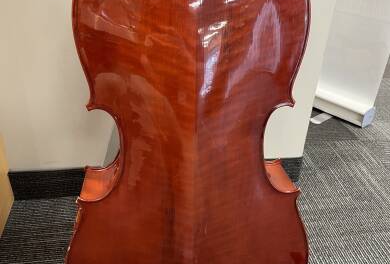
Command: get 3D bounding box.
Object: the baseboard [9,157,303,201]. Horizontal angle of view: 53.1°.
[{"bbox_3d":[-0.091,0.130,1.149,0.841,0.094,0.020,-2,30,-9],"label":"baseboard"}]

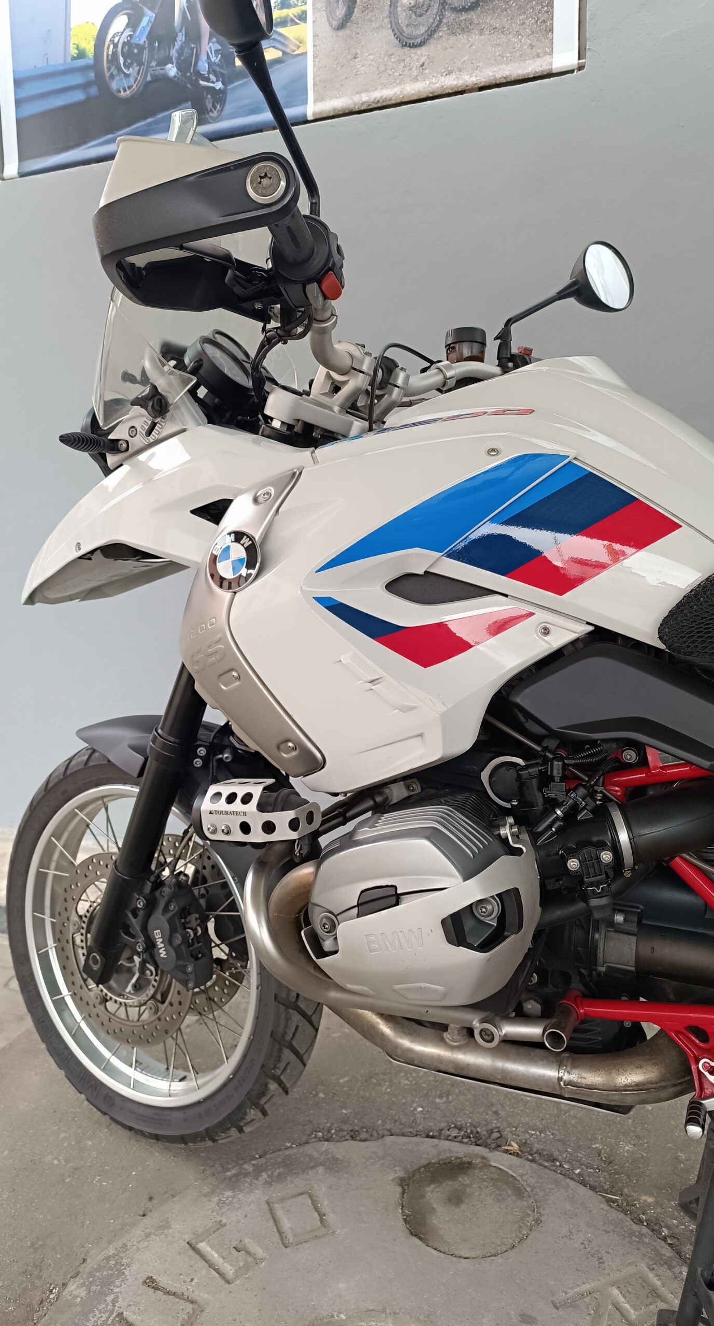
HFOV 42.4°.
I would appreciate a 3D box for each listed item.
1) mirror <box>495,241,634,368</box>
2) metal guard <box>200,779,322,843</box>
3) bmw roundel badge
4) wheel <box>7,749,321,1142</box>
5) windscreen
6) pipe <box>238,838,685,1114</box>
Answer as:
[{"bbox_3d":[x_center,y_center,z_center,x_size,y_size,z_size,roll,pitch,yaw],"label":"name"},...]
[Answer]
[{"bbox_3d":[0.338,-0.580,1.475,0.254,0.212,0.078,-4,6,-35],"label":"mirror"},{"bbox_3d":[-0.120,0.191,1.184,0.148,0.073,0.072,2,5,26],"label":"metal guard"},{"bbox_3d":[-0.140,-0.117,1.065,0.072,0.072,0.010,-14,-13,25],"label":"bmw roundel badge"},{"bbox_3d":[-0.335,0.444,1.488,0.650,0.650,0.115,3,5,32],"label":"wheel"},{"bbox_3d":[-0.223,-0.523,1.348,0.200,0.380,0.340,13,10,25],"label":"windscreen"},{"bbox_3d":[0.149,0.390,1.101,0.500,0.310,0.330,2,5,26],"label":"pipe"}]

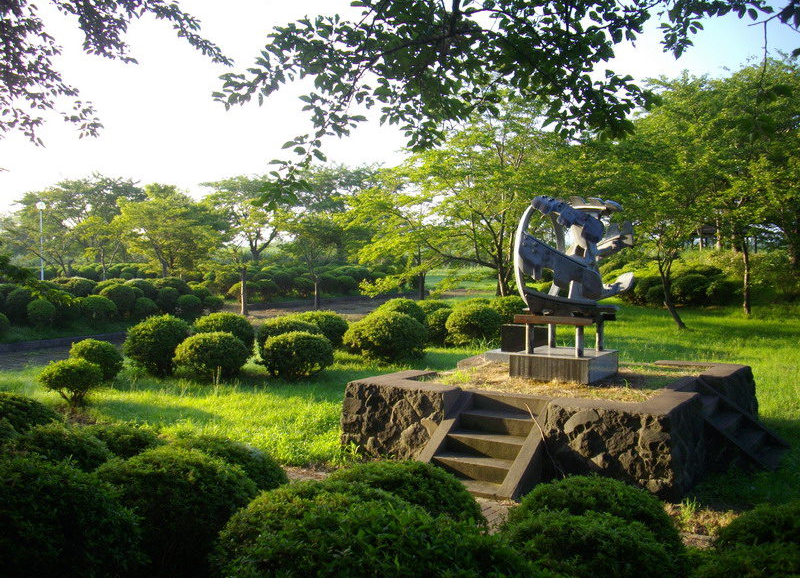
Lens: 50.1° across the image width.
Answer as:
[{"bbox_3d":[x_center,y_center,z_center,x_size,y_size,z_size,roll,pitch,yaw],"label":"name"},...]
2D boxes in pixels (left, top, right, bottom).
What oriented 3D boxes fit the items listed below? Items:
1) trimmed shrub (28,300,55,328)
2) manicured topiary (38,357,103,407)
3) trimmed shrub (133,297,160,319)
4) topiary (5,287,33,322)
[{"bbox_3d":[-10.397,0.647,24.800,0.800,0.840,0.800,-2,3,-23],"label":"trimmed shrub"},{"bbox_3d":[-4.549,1.289,11.816,0.883,0.673,0.883,-1,3,-21],"label":"manicured topiary"},{"bbox_3d":[-7.294,0.544,24.567,0.718,0.658,0.718,-1,3,-17],"label":"trimmed shrub"},{"bbox_3d":[-10.296,0.461,23.200,0.868,1.004,0.868,-1,2,-24],"label":"topiary"}]

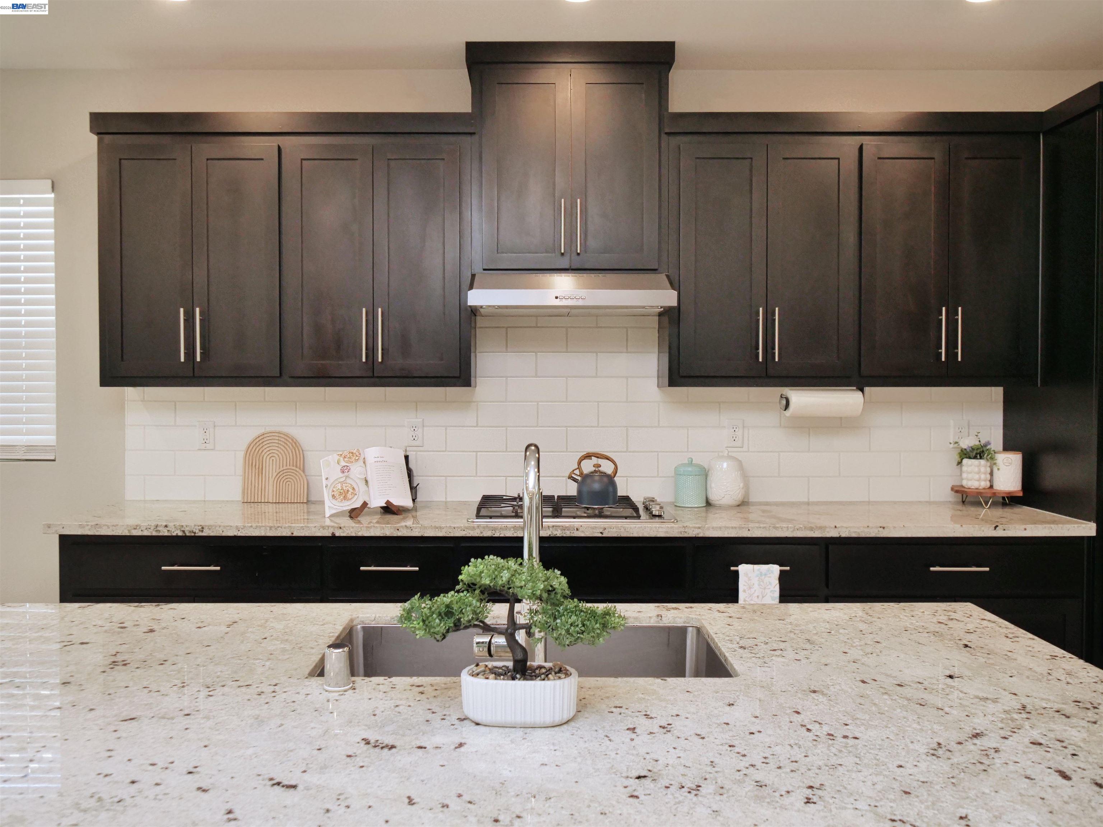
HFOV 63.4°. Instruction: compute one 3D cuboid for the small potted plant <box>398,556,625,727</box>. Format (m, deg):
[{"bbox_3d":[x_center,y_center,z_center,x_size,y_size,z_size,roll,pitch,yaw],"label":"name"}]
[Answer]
[{"bbox_3d":[-0.058,0.325,1.309,0.330,0.232,0.170,0,2,-1],"label":"small potted plant"}]

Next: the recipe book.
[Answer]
[{"bbox_3d":[-0.692,0.250,3.338,0.330,0.235,0.080,-1,-16,-20],"label":"recipe book"}]

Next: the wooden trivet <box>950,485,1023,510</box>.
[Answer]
[{"bbox_3d":[1.762,0.338,3.611,0.270,0.073,0.240,0,2,0],"label":"wooden trivet"}]

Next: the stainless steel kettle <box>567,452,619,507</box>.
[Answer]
[{"bbox_3d":[0.163,0.250,3.430,0.194,0.198,0.160,0,2,-1],"label":"stainless steel kettle"}]

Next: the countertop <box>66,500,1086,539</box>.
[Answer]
[{"bbox_3d":[0.071,0.399,3.439,3.661,0.038,0.650,0,2,-1],"label":"countertop"}]

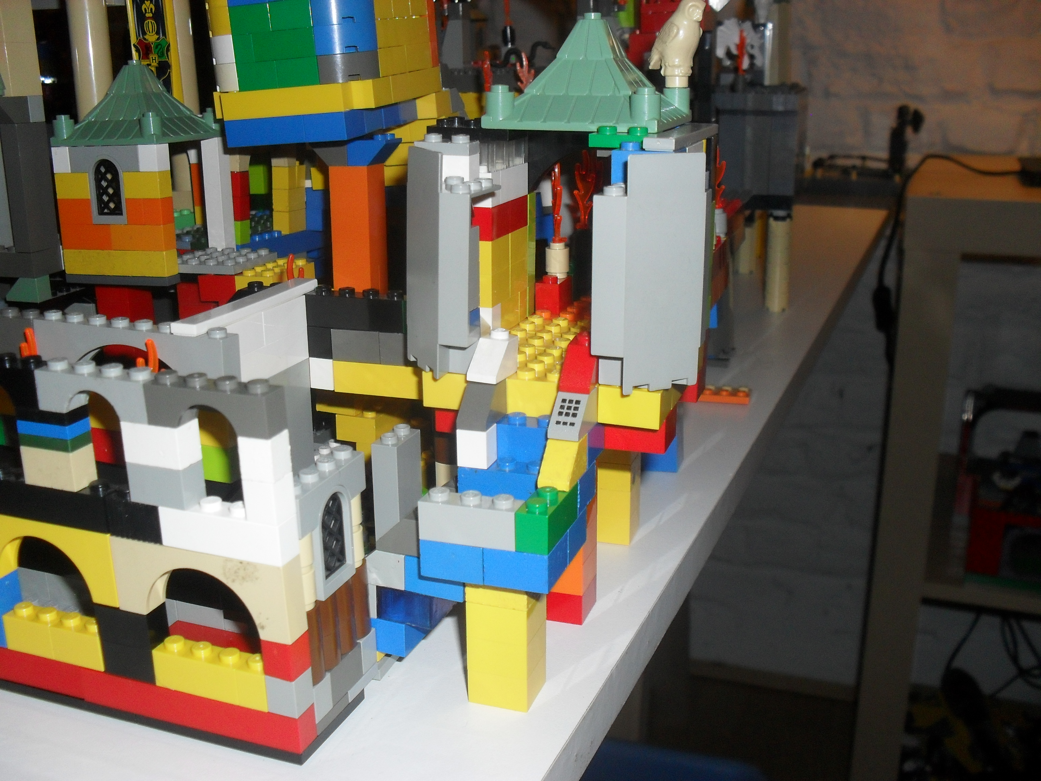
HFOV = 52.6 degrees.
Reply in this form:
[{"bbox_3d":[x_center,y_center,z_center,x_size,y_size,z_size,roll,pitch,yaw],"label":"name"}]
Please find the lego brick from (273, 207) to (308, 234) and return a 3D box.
[{"bbox_3d":[-0.101,-0.074,0.462,0.008,0.010,0.016,4,16,14],"label":"lego brick"}]

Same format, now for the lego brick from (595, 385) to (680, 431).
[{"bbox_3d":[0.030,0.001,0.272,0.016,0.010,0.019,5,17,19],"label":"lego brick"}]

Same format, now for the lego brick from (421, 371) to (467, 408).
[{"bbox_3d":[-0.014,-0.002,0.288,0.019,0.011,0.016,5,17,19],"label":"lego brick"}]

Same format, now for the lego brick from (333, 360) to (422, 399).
[{"bbox_3d":[-0.037,-0.005,0.300,0.032,0.011,0.009,5,17,19],"label":"lego brick"}]

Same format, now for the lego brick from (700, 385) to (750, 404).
[{"bbox_3d":[0.102,0.002,0.521,0.024,0.005,0.014,5,17,19],"label":"lego brick"}]

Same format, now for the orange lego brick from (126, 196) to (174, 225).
[{"bbox_3d":[-0.140,-0.068,0.398,0.016,0.011,0.008,4,14,20],"label":"orange lego brick"}]

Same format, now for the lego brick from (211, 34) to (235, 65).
[{"bbox_3d":[-0.105,-0.121,0.375,0.016,0.010,0.016,2,19,18],"label":"lego brick"}]

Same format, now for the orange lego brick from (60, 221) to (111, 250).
[{"bbox_3d":[-0.163,-0.059,0.401,0.024,0.010,0.008,5,17,18],"label":"orange lego brick"}]

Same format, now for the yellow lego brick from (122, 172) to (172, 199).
[{"bbox_3d":[-0.137,-0.076,0.387,0.016,0.010,0.008,5,17,18],"label":"yellow lego brick"}]

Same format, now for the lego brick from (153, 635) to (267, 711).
[{"bbox_3d":[-0.072,0.066,0.249,0.032,0.011,0.008,6,17,20],"label":"lego brick"}]

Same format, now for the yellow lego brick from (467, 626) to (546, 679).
[{"bbox_3d":[-0.003,0.064,0.268,0.016,0.011,0.016,5,17,19],"label":"yellow lego brick"}]

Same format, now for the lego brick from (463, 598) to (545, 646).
[{"bbox_3d":[-0.003,0.055,0.267,0.016,0.011,0.016,5,17,19],"label":"lego brick"}]

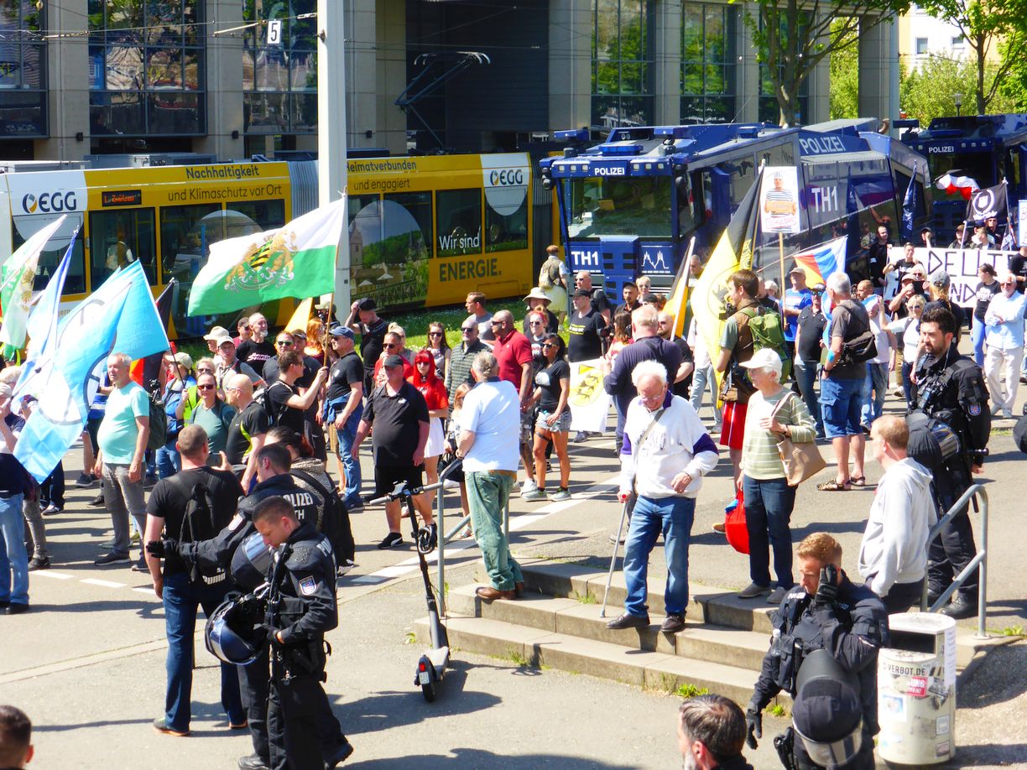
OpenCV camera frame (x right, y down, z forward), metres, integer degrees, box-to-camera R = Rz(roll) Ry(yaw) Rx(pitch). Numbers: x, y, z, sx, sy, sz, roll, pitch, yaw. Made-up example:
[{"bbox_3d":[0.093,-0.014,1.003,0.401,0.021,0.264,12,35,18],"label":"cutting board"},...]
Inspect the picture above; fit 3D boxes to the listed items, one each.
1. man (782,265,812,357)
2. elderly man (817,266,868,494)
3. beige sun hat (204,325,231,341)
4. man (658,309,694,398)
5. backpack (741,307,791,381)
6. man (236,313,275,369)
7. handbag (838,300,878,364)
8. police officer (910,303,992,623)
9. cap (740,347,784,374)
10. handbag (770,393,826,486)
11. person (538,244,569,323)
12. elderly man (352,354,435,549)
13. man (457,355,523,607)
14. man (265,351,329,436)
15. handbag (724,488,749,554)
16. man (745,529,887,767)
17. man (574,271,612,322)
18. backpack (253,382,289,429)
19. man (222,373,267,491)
[{"bbox_3d":[3.342,-0.495,27.496,0.530,1.778,0.380,2,7,20],"label":"man"},{"bbox_3d":[2.684,-0.037,19.198,0.350,1.763,0.500,6,9,43],"label":"elderly man"},{"bbox_3d":[-2.784,-0.488,22.000,0.260,0.145,0.190,-3,7,-23],"label":"beige sun hat"},{"bbox_3d":[1.646,0.110,24.396,0.580,1.770,0.400,3,7,26],"label":"man"},{"bbox_3d":[1.813,-0.286,16.800,0.270,0.550,0.330,4,7,30],"label":"backpack"},{"bbox_3d":[-2.776,0.099,25.296,0.560,1.770,0.380,-1,6,-9],"label":"man"},{"bbox_3d":[2.814,-0.414,19.100,0.330,0.500,0.160,-3,7,-25],"label":"handbag"},{"bbox_3d":[2.651,0.457,14.303,0.420,1.867,0.580,-4,7,-32],"label":"police officer"},{"bbox_3d":[1.555,-0.153,14.750,0.270,0.150,0.180,-4,8,-28],"label":"cap"},{"bbox_3d":[1.791,0.349,14.650,0.330,0.560,0.160,-10,8,-36],"label":"handbag"},{"bbox_3d":[0.774,-1.863,44.587,0.520,1.620,0.450,2,7,20],"label":"person"},{"bbox_3d":[-1.089,0.590,21.494,0.660,1.750,0.420,3,7,22],"label":"elderly man"},{"bbox_3d":[-0.154,0.628,16.346,0.530,1.727,0.360,-4,8,-33],"label":"man"},{"bbox_3d":[-1.901,0.568,20.096,0.500,1.740,0.520,-1,6,-12],"label":"man"},{"bbox_3d":[1.469,0.878,15.000,0.280,0.420,0.160,-5,8,-33],"label":"handbag"},{"bbox_3d":[1.281,1.537,9.843,0.600,1.842,0.470,3,7,25],"label":"man"},{"bbox_3d":[1.096,-0.689,32.397,0.420,1.790,0.550,-5,8,-41],"label":"man"},{"bbox_3d":[-2.090,0.198,20.100,0.260,0.440,0.300,-1,6,-12],"label":"backpack"},{"bbox_3d":[-2.033,0.778,17.599,0.380,1.737,0.520,-4,8,-30],"label":"man"}]

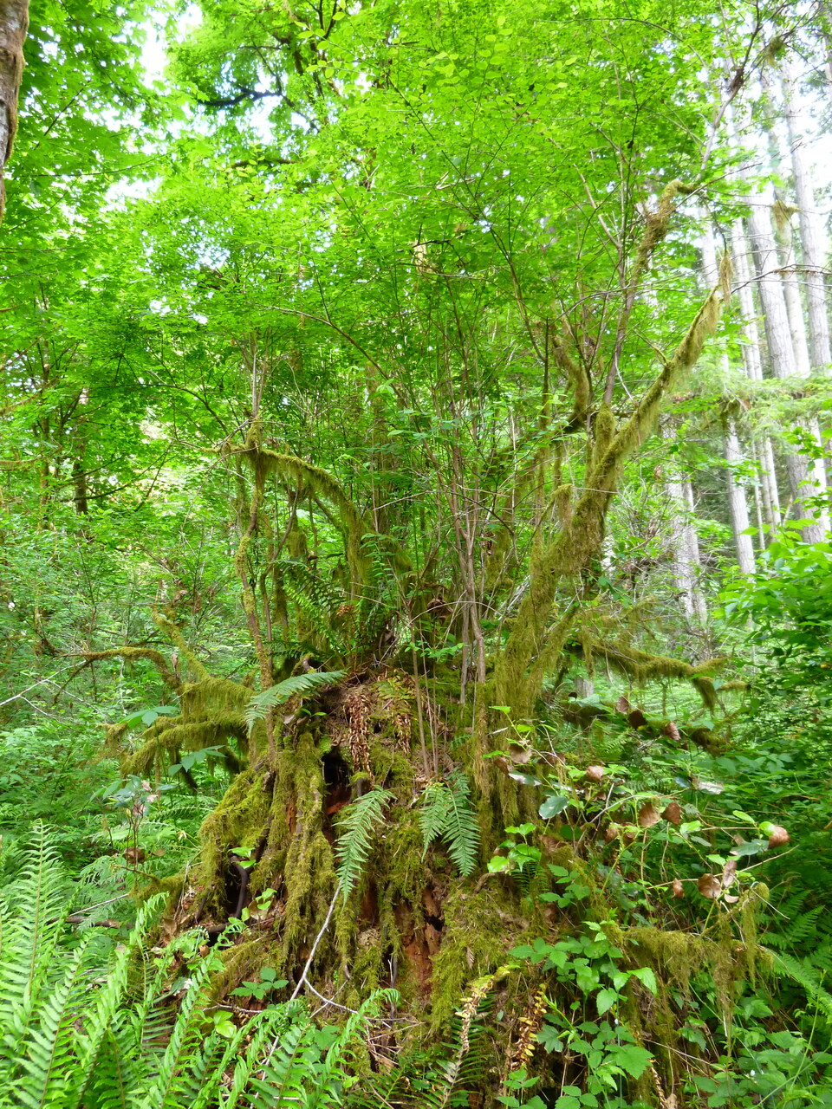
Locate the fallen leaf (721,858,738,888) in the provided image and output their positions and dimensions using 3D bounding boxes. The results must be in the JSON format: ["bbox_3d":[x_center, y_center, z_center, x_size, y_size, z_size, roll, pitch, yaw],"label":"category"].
[{"bbox_3d":[1.154,1.173,2.950,0.055,0.100,0.045,-5,-12,11],"label":"fallen leaf"}]

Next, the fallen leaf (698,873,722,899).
[{"bbox_3d":[1.080,1.224,2.950,0.085,0.090,0.045,-2,-12,0],"label":"fallen leaf"}]

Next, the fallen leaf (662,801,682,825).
[{"bbox_3d":[0.975,0.985,3.050,0.072,0.085,0.045,-6,-13,17],"label":"fallen leaf"}]

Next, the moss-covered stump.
[{"bbox_3d":[-0.331,1.239,3.750,1.600,1.400,1.350,-2,-12,0],"label":"moss-covered stump"}]

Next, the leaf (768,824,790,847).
[{"bbox_3d":[1.335,1.036,2.950,0.075,0.085,0.045,-5,-12,11],"label":"leaf"}]

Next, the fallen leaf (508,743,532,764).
[{"bbox_3d":[0.411,0.785,3.150,0.085,0.075,0.045,-2,-12,0],"label":"fallen leaf"}]

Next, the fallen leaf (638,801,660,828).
[{"bbox_3d":[0.889,0.992,3.050,0.080,0.095,0.045,-2,-12,0],"label":"fallen leaf"}]

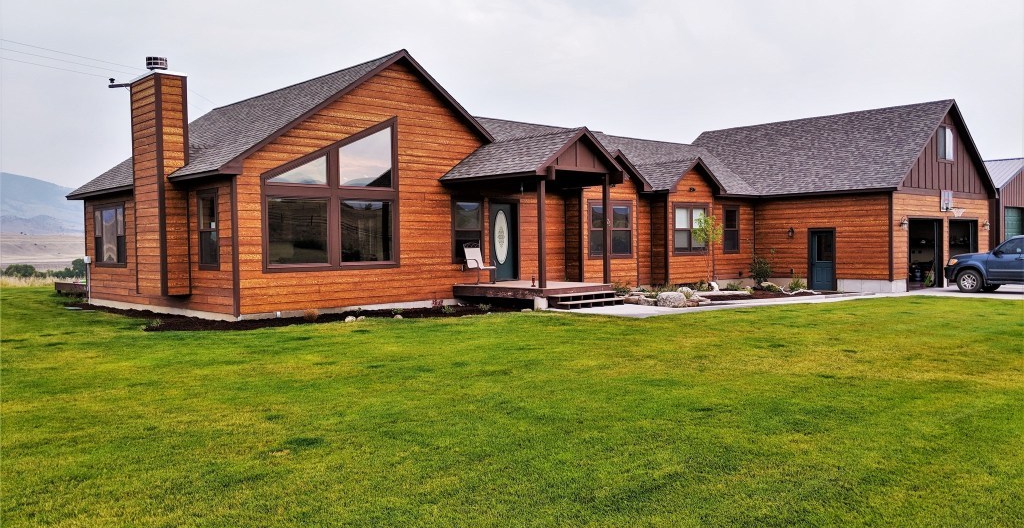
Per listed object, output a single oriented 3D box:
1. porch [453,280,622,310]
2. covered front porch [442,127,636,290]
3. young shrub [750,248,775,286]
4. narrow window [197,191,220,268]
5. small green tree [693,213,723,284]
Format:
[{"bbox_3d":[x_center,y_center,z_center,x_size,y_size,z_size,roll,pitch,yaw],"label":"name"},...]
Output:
[{"bbox_3d":[0.672,0.751,19.485,2.465,0.483,3.623,-3,2,-44],"label":"porch"},{"bbox_3d":[0.530,-1.302,19.536,3.170,3.824,3.321,-3,2,-44],"label":"covered front porch"},{"bbox_3d":[8.782,0.105,28.000,0.799,1.297,0.799,-3,2,-44],"label":"young shrub"},{"bbox_3d":[-6.446,-0.714,16.900,0.121,1.711,1.047,-3,2,-44],"label":"narrow window"},{"bbox_3d":[6.298,-0.449,25.600,0.974,2.276,0.974,-3,2,-44],"label":"small green tree"}]

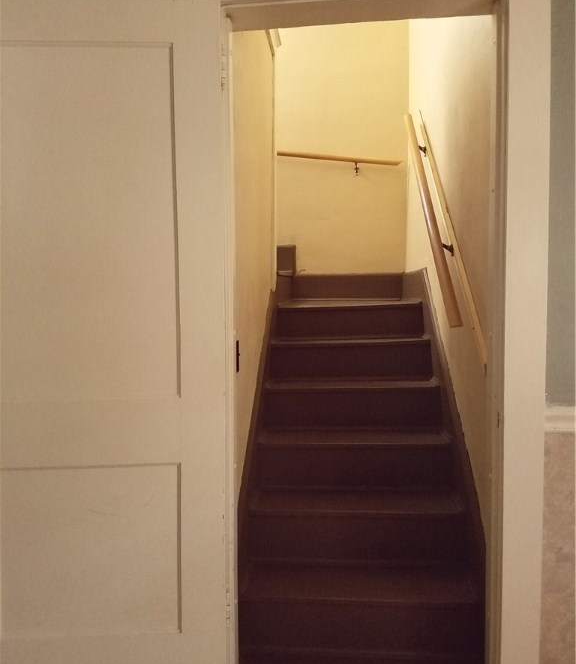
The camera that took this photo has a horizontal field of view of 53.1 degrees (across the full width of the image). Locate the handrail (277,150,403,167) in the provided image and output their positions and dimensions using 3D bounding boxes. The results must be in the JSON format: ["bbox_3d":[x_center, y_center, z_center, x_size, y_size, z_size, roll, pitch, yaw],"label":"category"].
[{"bbox_3d":[0.359,-1.210,4.028,0.875,0.045,0.045,7,4,5],"label":"handrail"}]

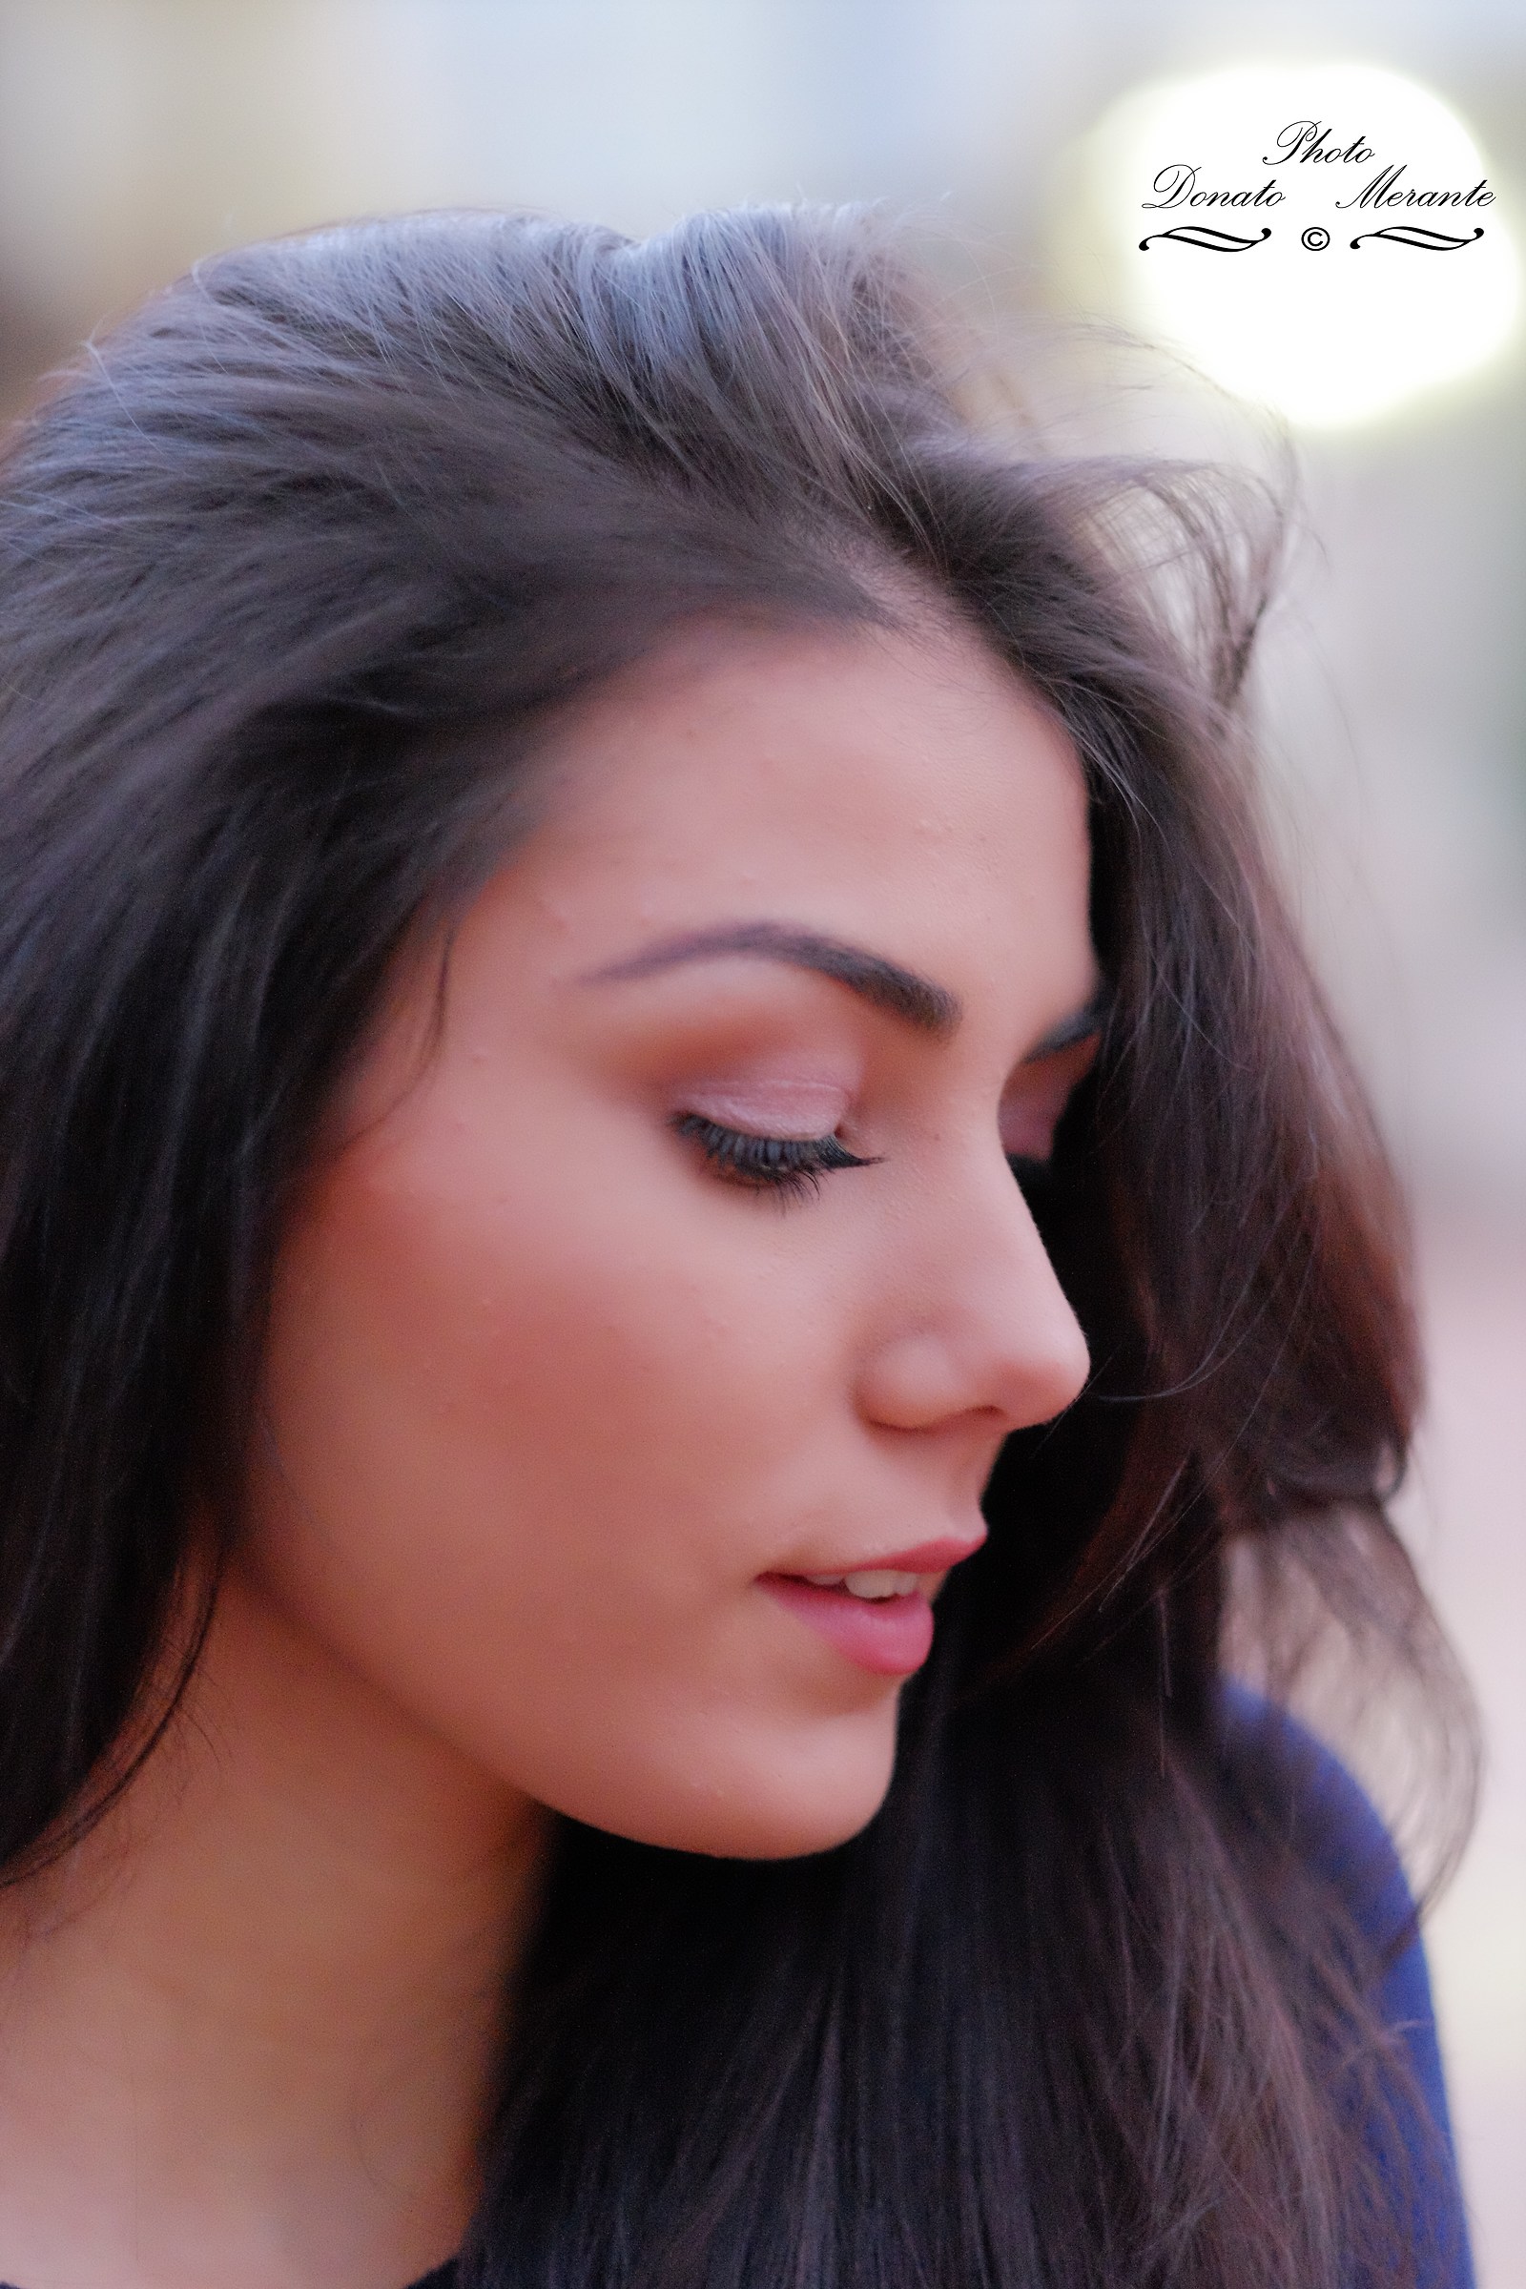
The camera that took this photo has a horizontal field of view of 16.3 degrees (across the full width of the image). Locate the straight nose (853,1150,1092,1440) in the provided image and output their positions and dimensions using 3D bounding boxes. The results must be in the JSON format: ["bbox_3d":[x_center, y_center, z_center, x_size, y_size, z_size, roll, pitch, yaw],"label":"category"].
[{"bbox_3d":[0.035,0.024,0.820,0.028,0.043,0.034,7,-5,36],"label":"straight nose"}]

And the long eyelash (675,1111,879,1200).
[{"bbox_3d":[0.002,0.002,0.810,0.031,0.012,0.012,8,1,-42],"label":"long eyelash"}]

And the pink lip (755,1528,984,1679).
[{"bbox_3d":[0.021,0.070,0.820,0.022,0.023,0.049,7,-5,36],"label":"pink lip"}]

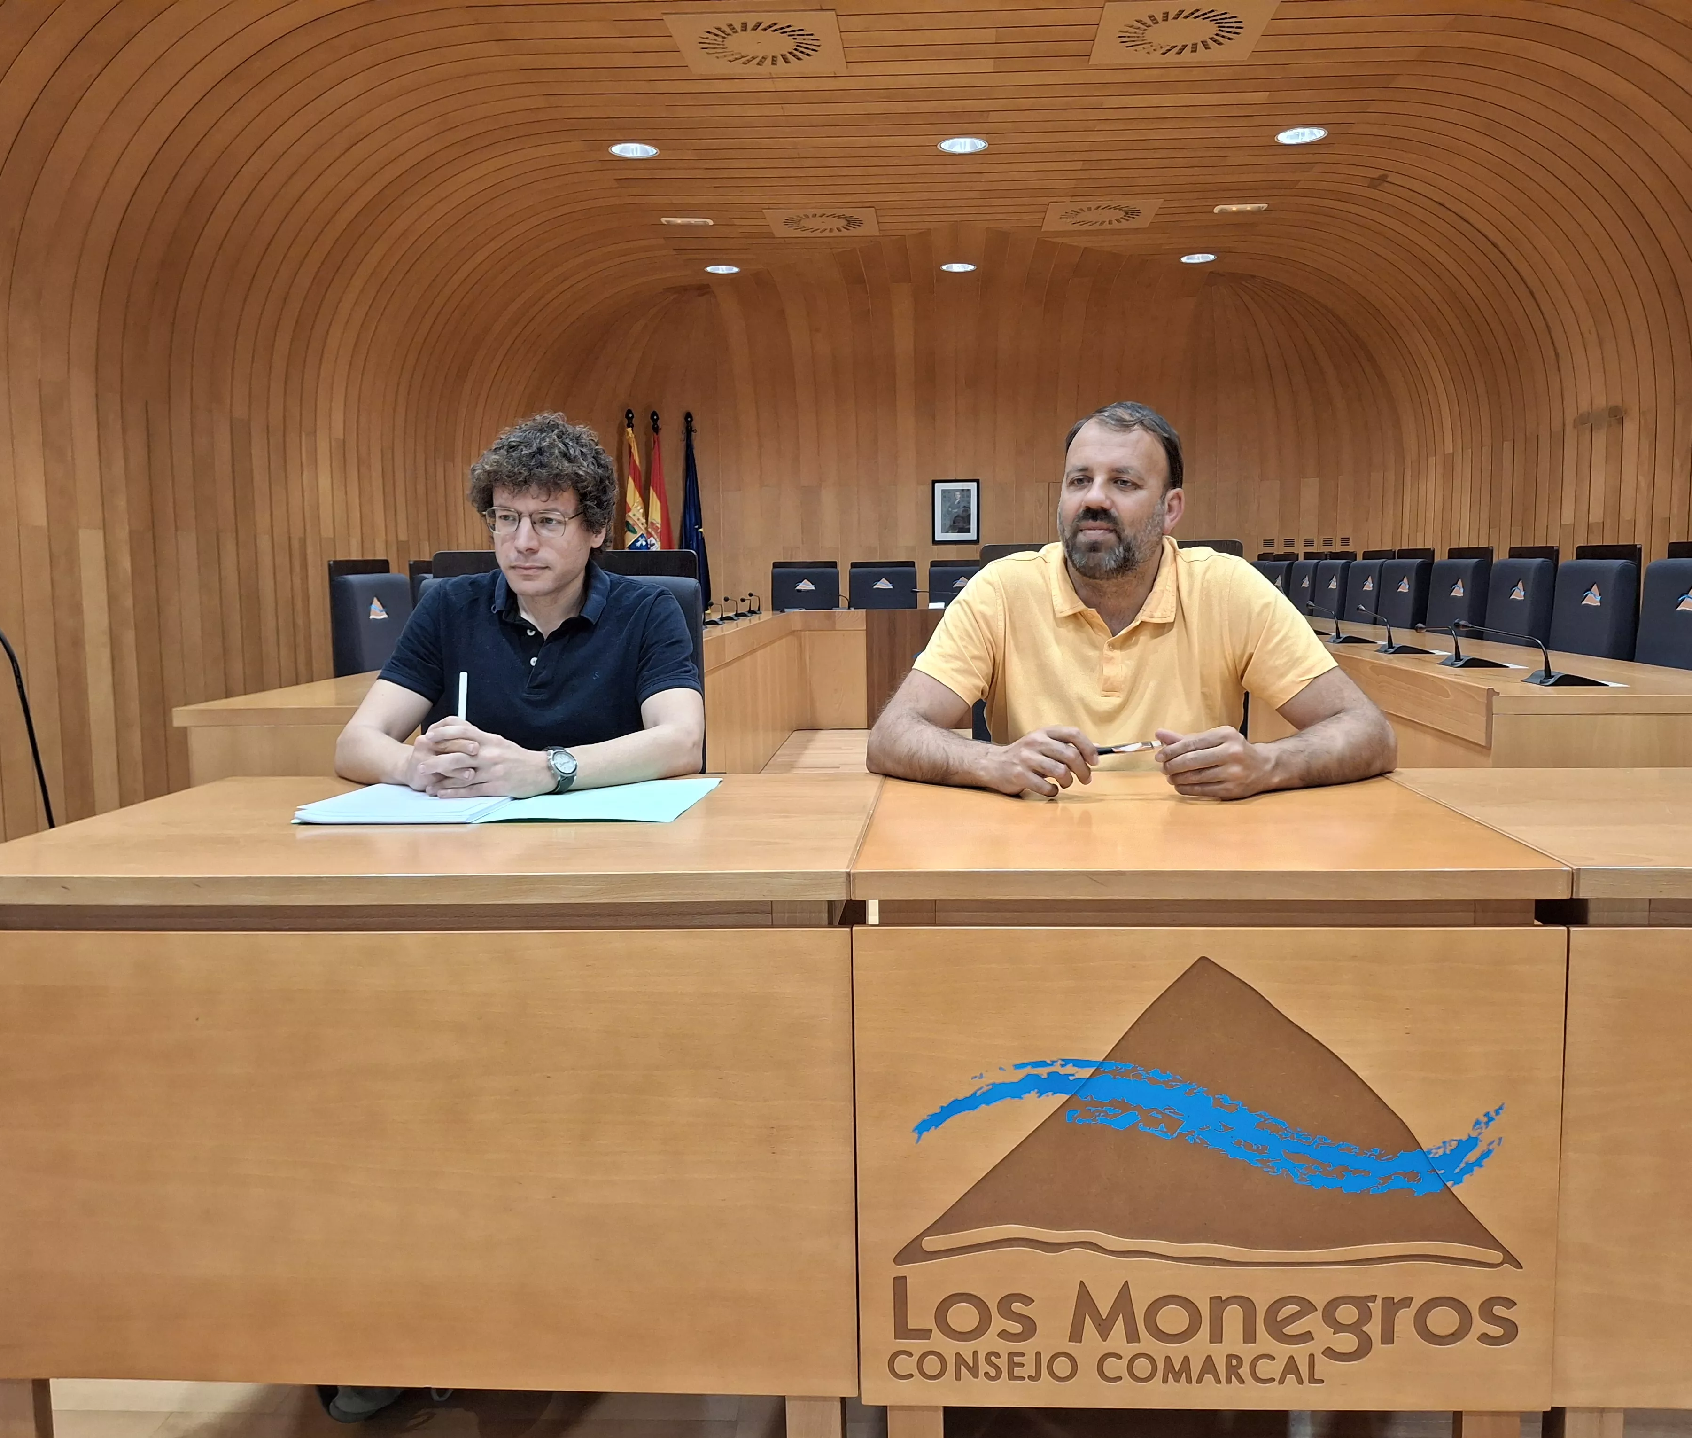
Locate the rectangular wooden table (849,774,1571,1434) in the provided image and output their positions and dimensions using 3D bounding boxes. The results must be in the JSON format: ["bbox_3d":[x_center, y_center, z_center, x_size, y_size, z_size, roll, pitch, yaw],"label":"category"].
[{"bbox_3d":[0.385,0.487,1.694,0.699,0.752,0.614,-1,6,4],"label":"rectangular wooden table"}]

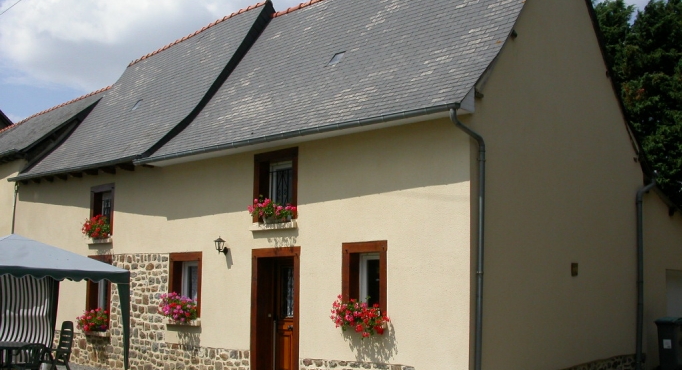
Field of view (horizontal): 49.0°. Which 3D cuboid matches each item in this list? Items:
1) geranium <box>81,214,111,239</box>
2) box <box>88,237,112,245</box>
[{"bbox_3d":[-5.183,0.878,15.843,0.750,0.500,0.420,-6,-11,41],"label":"geranium"},{"bbox_3d":[-5.083,1.200,15.827,0.920,0.150,0.240,-6,-11,41],"label":"box"}]

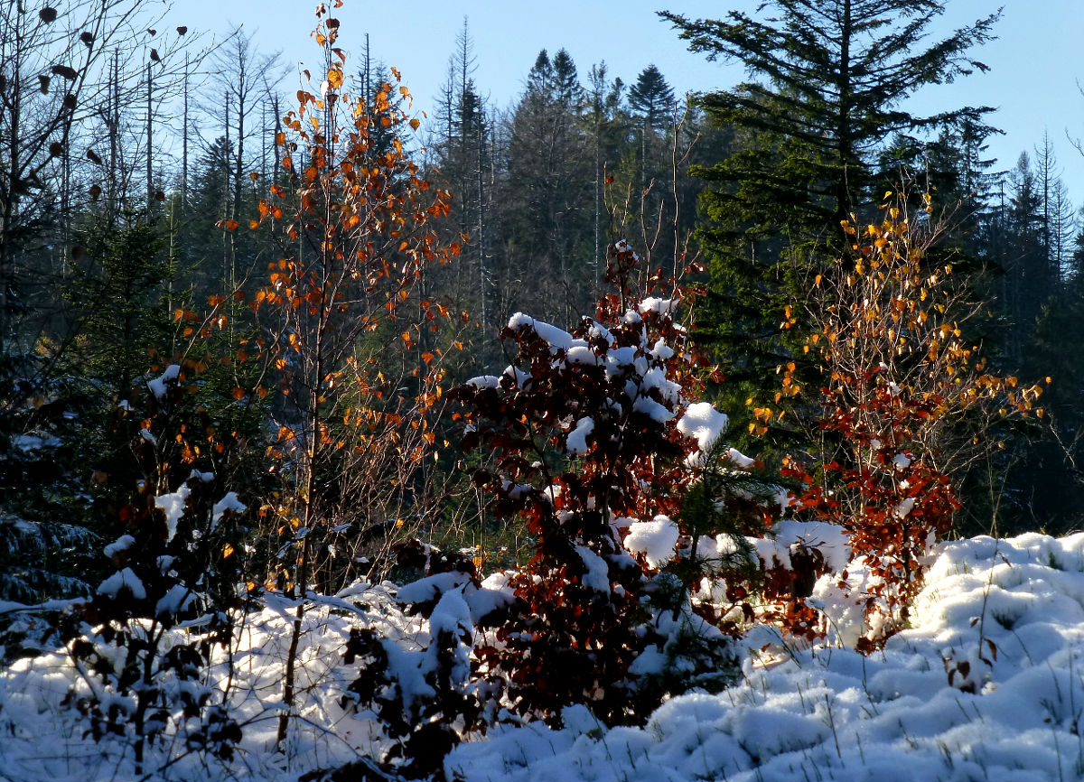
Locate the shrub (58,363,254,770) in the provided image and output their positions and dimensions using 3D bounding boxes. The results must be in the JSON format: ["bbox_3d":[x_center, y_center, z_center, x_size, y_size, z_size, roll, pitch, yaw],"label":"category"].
[{"bbox_3d":[-1.213,0.552,12.000,0.601,1.270,0.600,0,0,0],"label":"shrub"}]

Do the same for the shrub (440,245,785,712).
[{"bbox_3d":[0.254,0.327,13.500,1.157,1.694,1.100,0,0,0],"label":"shrub"}]

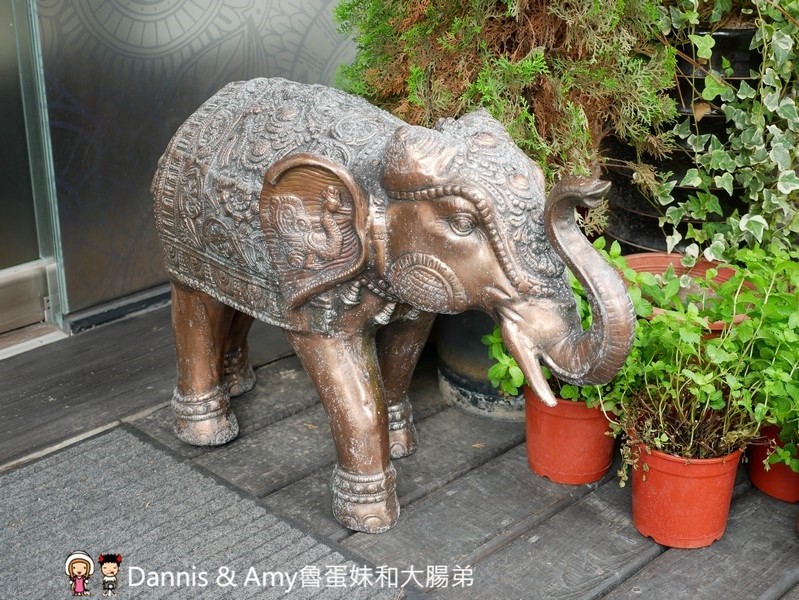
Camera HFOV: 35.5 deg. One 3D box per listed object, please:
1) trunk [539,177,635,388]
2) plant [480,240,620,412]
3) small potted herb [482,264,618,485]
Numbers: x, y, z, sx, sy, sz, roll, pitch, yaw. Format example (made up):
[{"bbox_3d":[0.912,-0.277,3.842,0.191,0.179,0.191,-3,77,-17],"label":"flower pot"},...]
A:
[{"bbox_3d":[0.200,-0.018,1.387,0.140,0.240,0.075,18,28,38],"label":"trunk"},{"bbox_3d":[0.215,0.045,1.679,0.190,0.200,0.180,0,22,0],"label":"plant"},{"bbox_3d":[0.217,0.091,1.698,0.185,0.290,0.180,0,22,0],"label":"small potted herb"}]

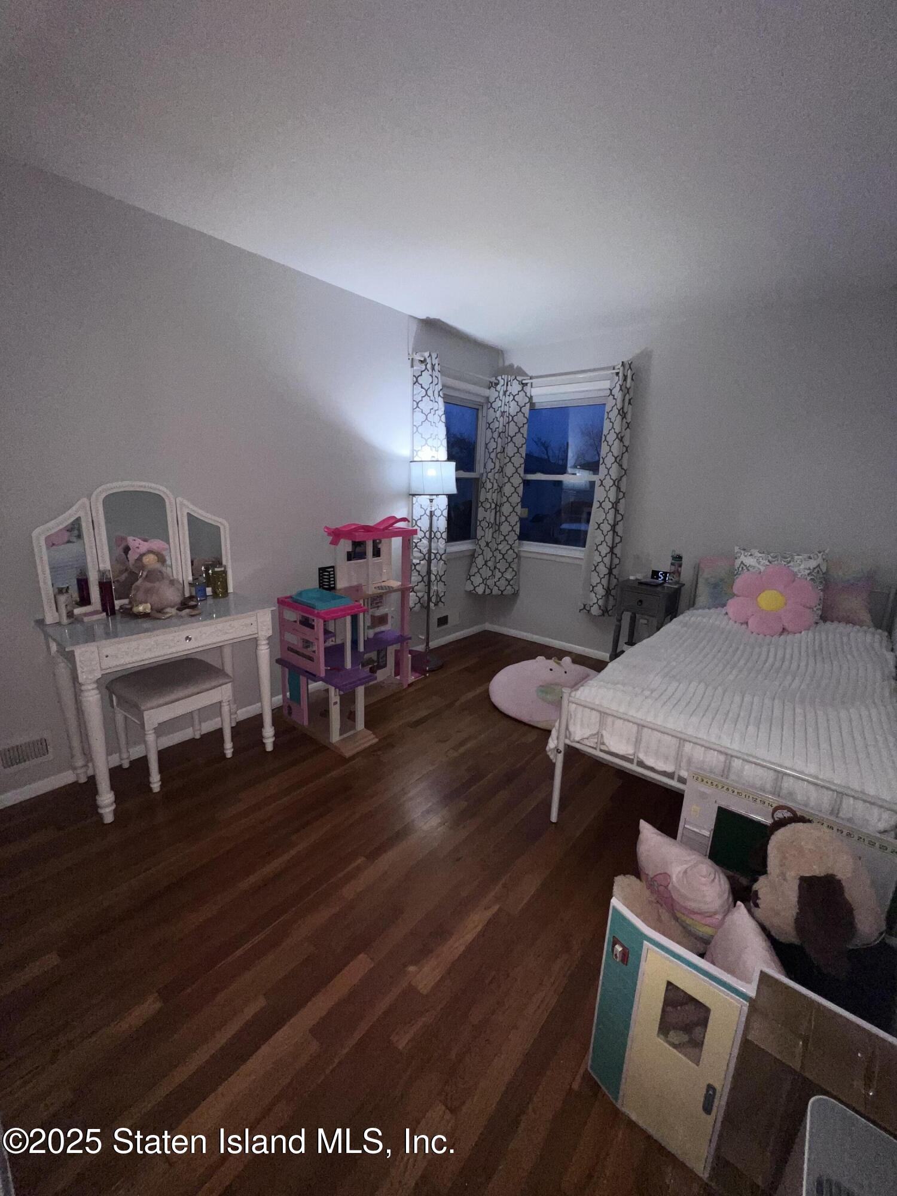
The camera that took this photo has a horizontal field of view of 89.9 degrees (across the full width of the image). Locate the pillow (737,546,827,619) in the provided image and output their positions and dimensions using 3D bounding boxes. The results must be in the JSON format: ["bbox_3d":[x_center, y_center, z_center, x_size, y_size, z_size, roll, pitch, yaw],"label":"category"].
[{"bbox_3d":[1.882,-0.053,2.609,0.455,0.450,0.150,13,4,39],"label":"pillow"}]

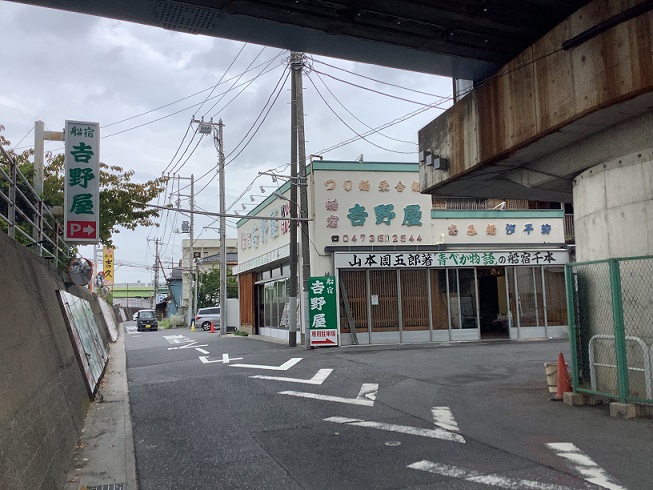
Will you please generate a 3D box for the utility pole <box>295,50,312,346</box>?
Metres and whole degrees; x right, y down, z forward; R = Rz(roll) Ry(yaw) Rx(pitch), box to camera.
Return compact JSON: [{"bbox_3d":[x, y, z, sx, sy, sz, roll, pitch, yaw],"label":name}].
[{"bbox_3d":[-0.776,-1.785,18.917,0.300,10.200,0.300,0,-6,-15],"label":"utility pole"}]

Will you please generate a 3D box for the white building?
[{"bbox_3d":[2.079,0.907,25.822,9.400,6.040,13.200,0,-6,-12],"label":"white building"}]

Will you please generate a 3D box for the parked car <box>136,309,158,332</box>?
[{"bbox_3d":[-13.758,5.745,44.866,1.475,1.630,3.395,1,-6,-20],"label":"parked car"}]

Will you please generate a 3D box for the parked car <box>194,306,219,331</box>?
[{"bbox_3d":[-6.717,4.970,39.696,4.650,1.590,1.770,0,-6,-16],"label":"parked car"}]

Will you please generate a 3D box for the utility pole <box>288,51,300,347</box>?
[{"bbox_3d":[-1.090,-1.794,19.317,0.300,10.200,0.300,0,-6,-15],"label":"utility pole"}]

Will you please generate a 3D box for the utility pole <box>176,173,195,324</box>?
[{"bbox_3d":[-10.918,0.340,47.129,0.360,12.410,0.360,0,-6,-15],"label":"utility pole"}]

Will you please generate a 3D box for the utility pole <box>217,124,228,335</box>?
[{"bbox_3d":[-5.747,-1.112,32.108,0.340,11.990,0.340,0,-6,-15],"label":"utility pole"}]

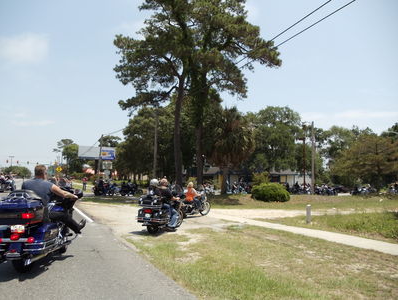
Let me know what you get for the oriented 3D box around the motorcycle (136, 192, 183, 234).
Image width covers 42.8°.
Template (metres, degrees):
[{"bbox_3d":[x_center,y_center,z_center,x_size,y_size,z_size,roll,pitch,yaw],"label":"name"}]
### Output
[{"bbox_3d":[-0.988,1.668,13.950,0.920,1.180,2.400,-1,-4,22],"label":"motorcycle"}]

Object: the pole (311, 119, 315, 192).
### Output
[{"bbox_3d":[11.036,0.723,49.000,0.240,7.200,0.240,1,-3,0],"label":"pole"}]

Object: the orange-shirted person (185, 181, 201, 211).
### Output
[{"bbox_3d":[-0.221,1.866,20.400,0.550,1.130,0.800,-2,-4,35],"label":"orange-shirted person"}]

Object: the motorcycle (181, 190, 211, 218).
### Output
[{"bbox_3d":[-0.101,2.157,20.500,0.850,1.120,2.250,-2,-4,35],"label":"motorcycle"}]

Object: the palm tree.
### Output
[{"bbox_3d":[2.918,0.042,43.000,3.700,7.500,3.700,1,-3,0],"label":"palm tree"}]

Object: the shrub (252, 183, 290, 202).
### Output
[{"bbox_3d":[4.683,2.784,33.300,2.400,1.250,2.200,1,-3,0],"label":"shrub"}]

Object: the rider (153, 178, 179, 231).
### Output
[{"bbox_3d":[-0.895,1.501,14.000,0.680,1.380,0.850,-1,-4,24],"label":"rider"}]

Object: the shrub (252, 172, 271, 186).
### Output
[{"bbox_3d":[4.839,2.596,40.000,1.500,1.750,1.500,1,-3,0],"label":"shrub"}]

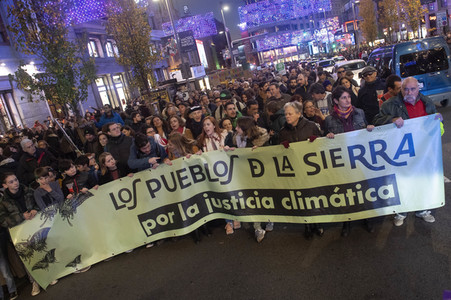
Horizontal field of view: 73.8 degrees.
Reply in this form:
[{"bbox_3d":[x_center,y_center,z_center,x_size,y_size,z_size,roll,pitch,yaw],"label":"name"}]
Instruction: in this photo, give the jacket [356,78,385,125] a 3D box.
[{"bbox_3d":[2.315,-0.659,4.672,0.540,0.780,0.360,-10,11,11],"label":"jacket"}]

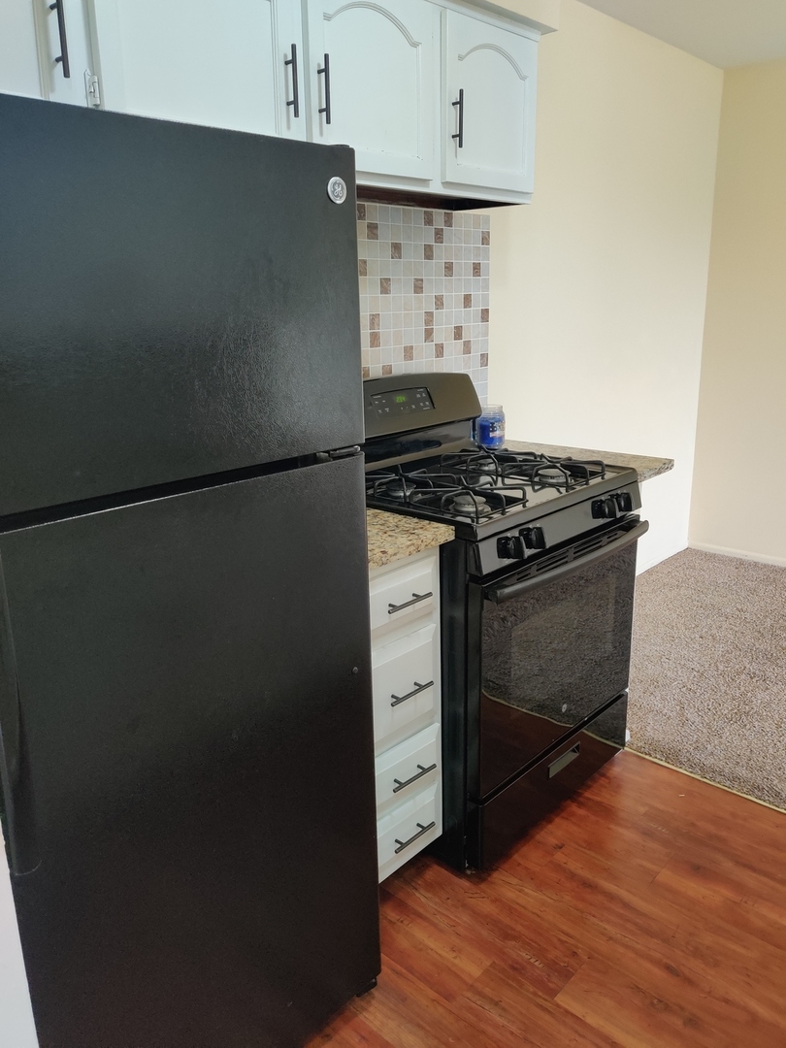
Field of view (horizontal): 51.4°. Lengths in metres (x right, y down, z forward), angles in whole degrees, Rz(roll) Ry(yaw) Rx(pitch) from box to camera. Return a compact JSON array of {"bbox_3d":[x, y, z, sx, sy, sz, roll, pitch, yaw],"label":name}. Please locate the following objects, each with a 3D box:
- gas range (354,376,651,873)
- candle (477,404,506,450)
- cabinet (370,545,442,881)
[{"bbox_3d":[0.228,0.200,2.362,0.734,1.165,0.751,13,21,41],"label":"gas range"},{"bbox_3d":[0.341,-0.332,2.800,0.096,0.143,0.096,-1,16,0],"label":"candle"},{"bbox_3d":[-0.204,0.435,2.090,0.633,0.852,0.295,13,21,41],"label":"cabinet"}]

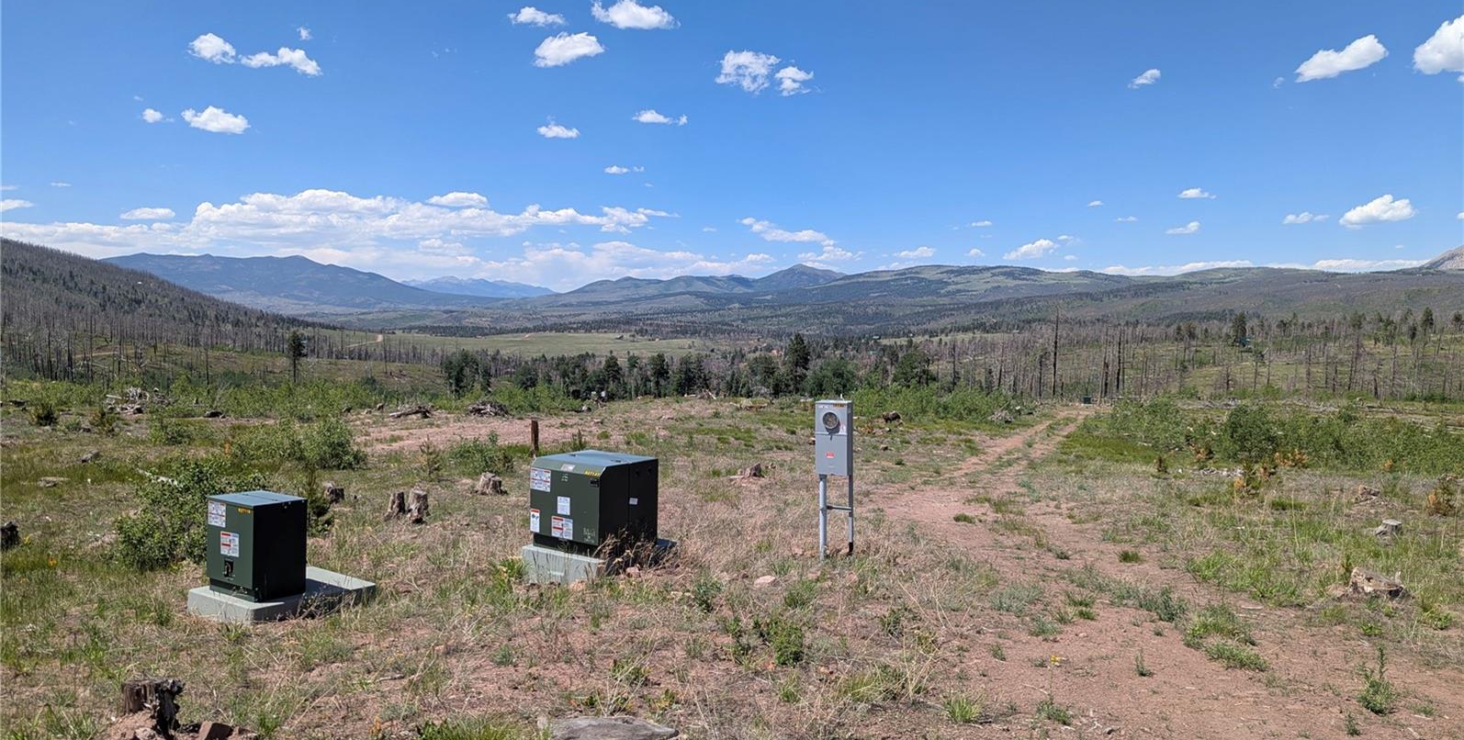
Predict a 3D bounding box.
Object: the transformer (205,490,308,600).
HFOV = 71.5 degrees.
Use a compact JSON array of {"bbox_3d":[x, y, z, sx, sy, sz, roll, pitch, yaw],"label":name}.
[{"bbox_3d":[-3.987,1.467,8.528,0.671,0.794,0.474,2,3,34],"label":"transformer"}]

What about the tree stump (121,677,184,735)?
[{"bbox_3d":[-2.870,1.663,5.030,0.290,0.230,0.260,-1,3,-30],"label":"tree stump"}]

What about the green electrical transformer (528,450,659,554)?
[{"bbox_3d":[-1.309,1.253,9.653,0.878,0.827,0.807,3,3,36],"label":"green electrical transformer"}]

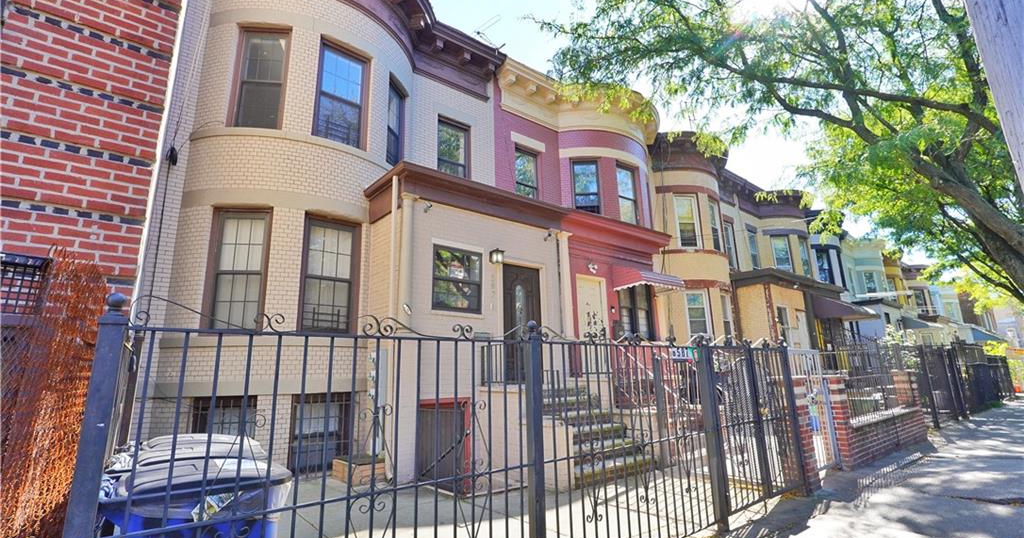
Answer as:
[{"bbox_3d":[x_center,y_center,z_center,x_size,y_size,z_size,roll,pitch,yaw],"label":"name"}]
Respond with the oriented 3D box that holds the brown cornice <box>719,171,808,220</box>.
[{"bbox_3d":[11.518,-2.956,19.755,8.300,1.050,1.750,9,-16,-37],"label":"brown cornice"}]

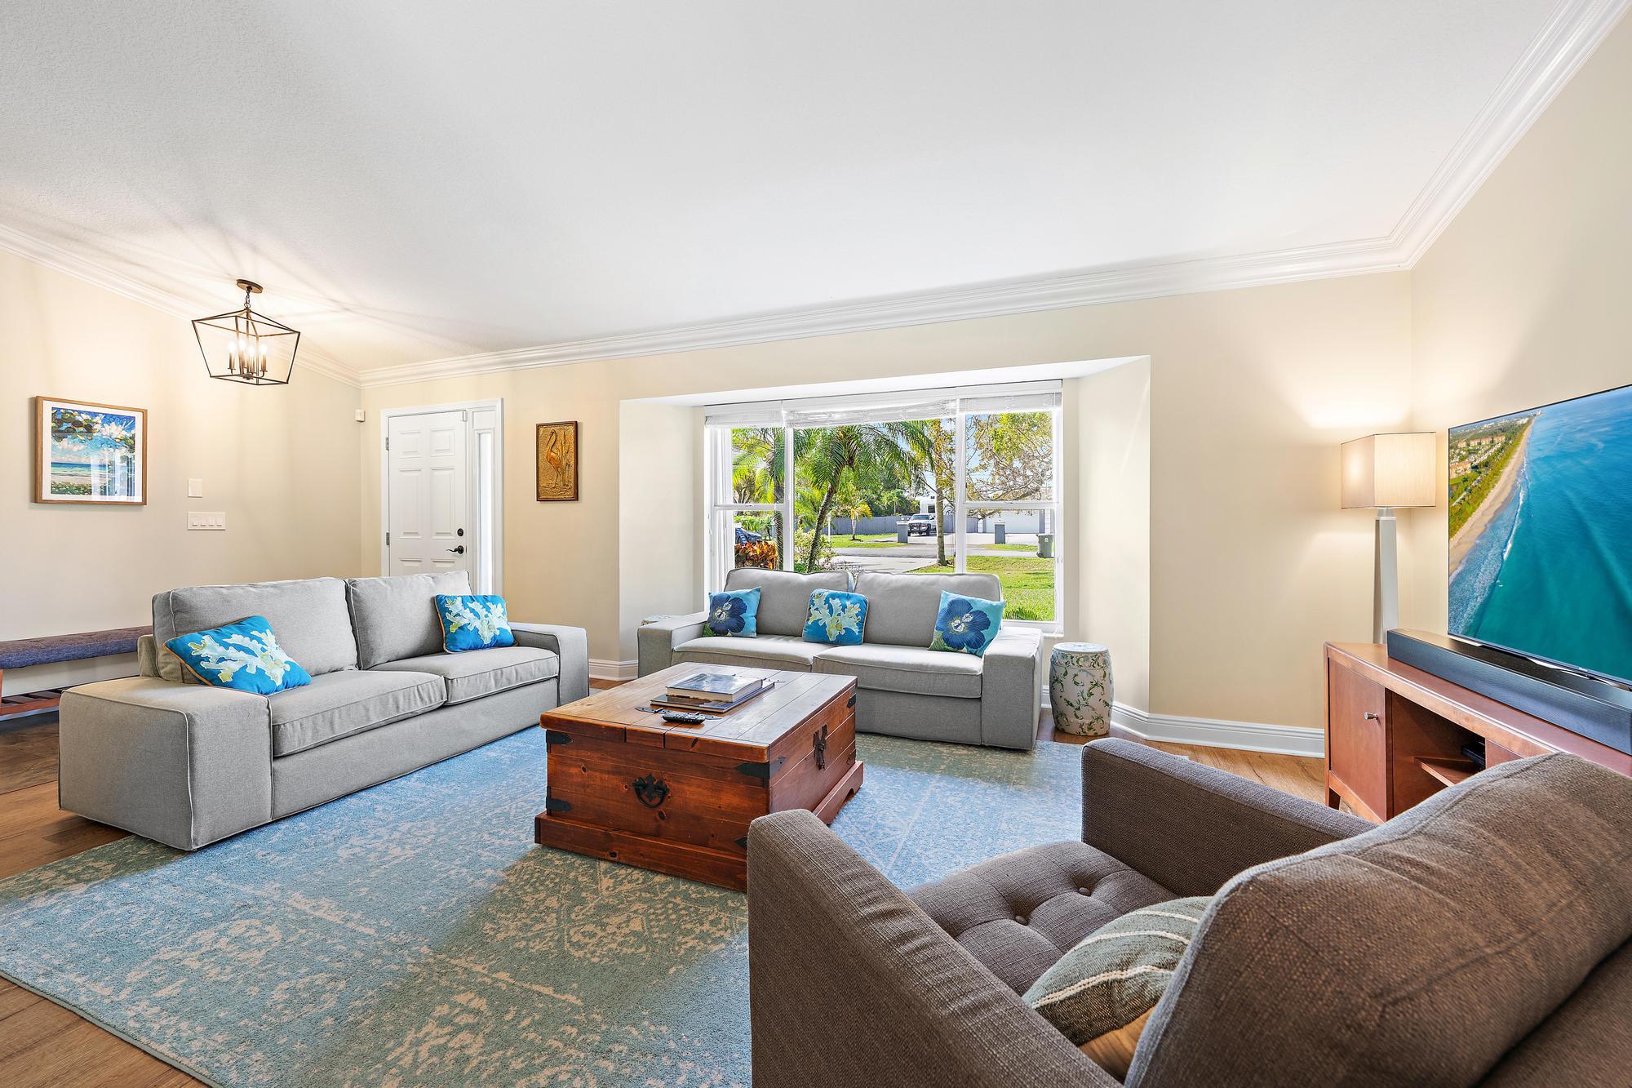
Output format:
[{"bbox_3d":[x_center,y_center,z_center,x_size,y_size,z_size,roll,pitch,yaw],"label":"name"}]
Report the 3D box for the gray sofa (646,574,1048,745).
[{"bbox_3d":[0.152,0.623,4.063,2.409,0.834,0.868,1,2,20],"label":"gray sofa"}]

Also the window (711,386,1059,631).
[{"bbox_3d":[0.345,-0.246,4.425,2.550,1.587,0.103,1,2,20],"label":"window"}]

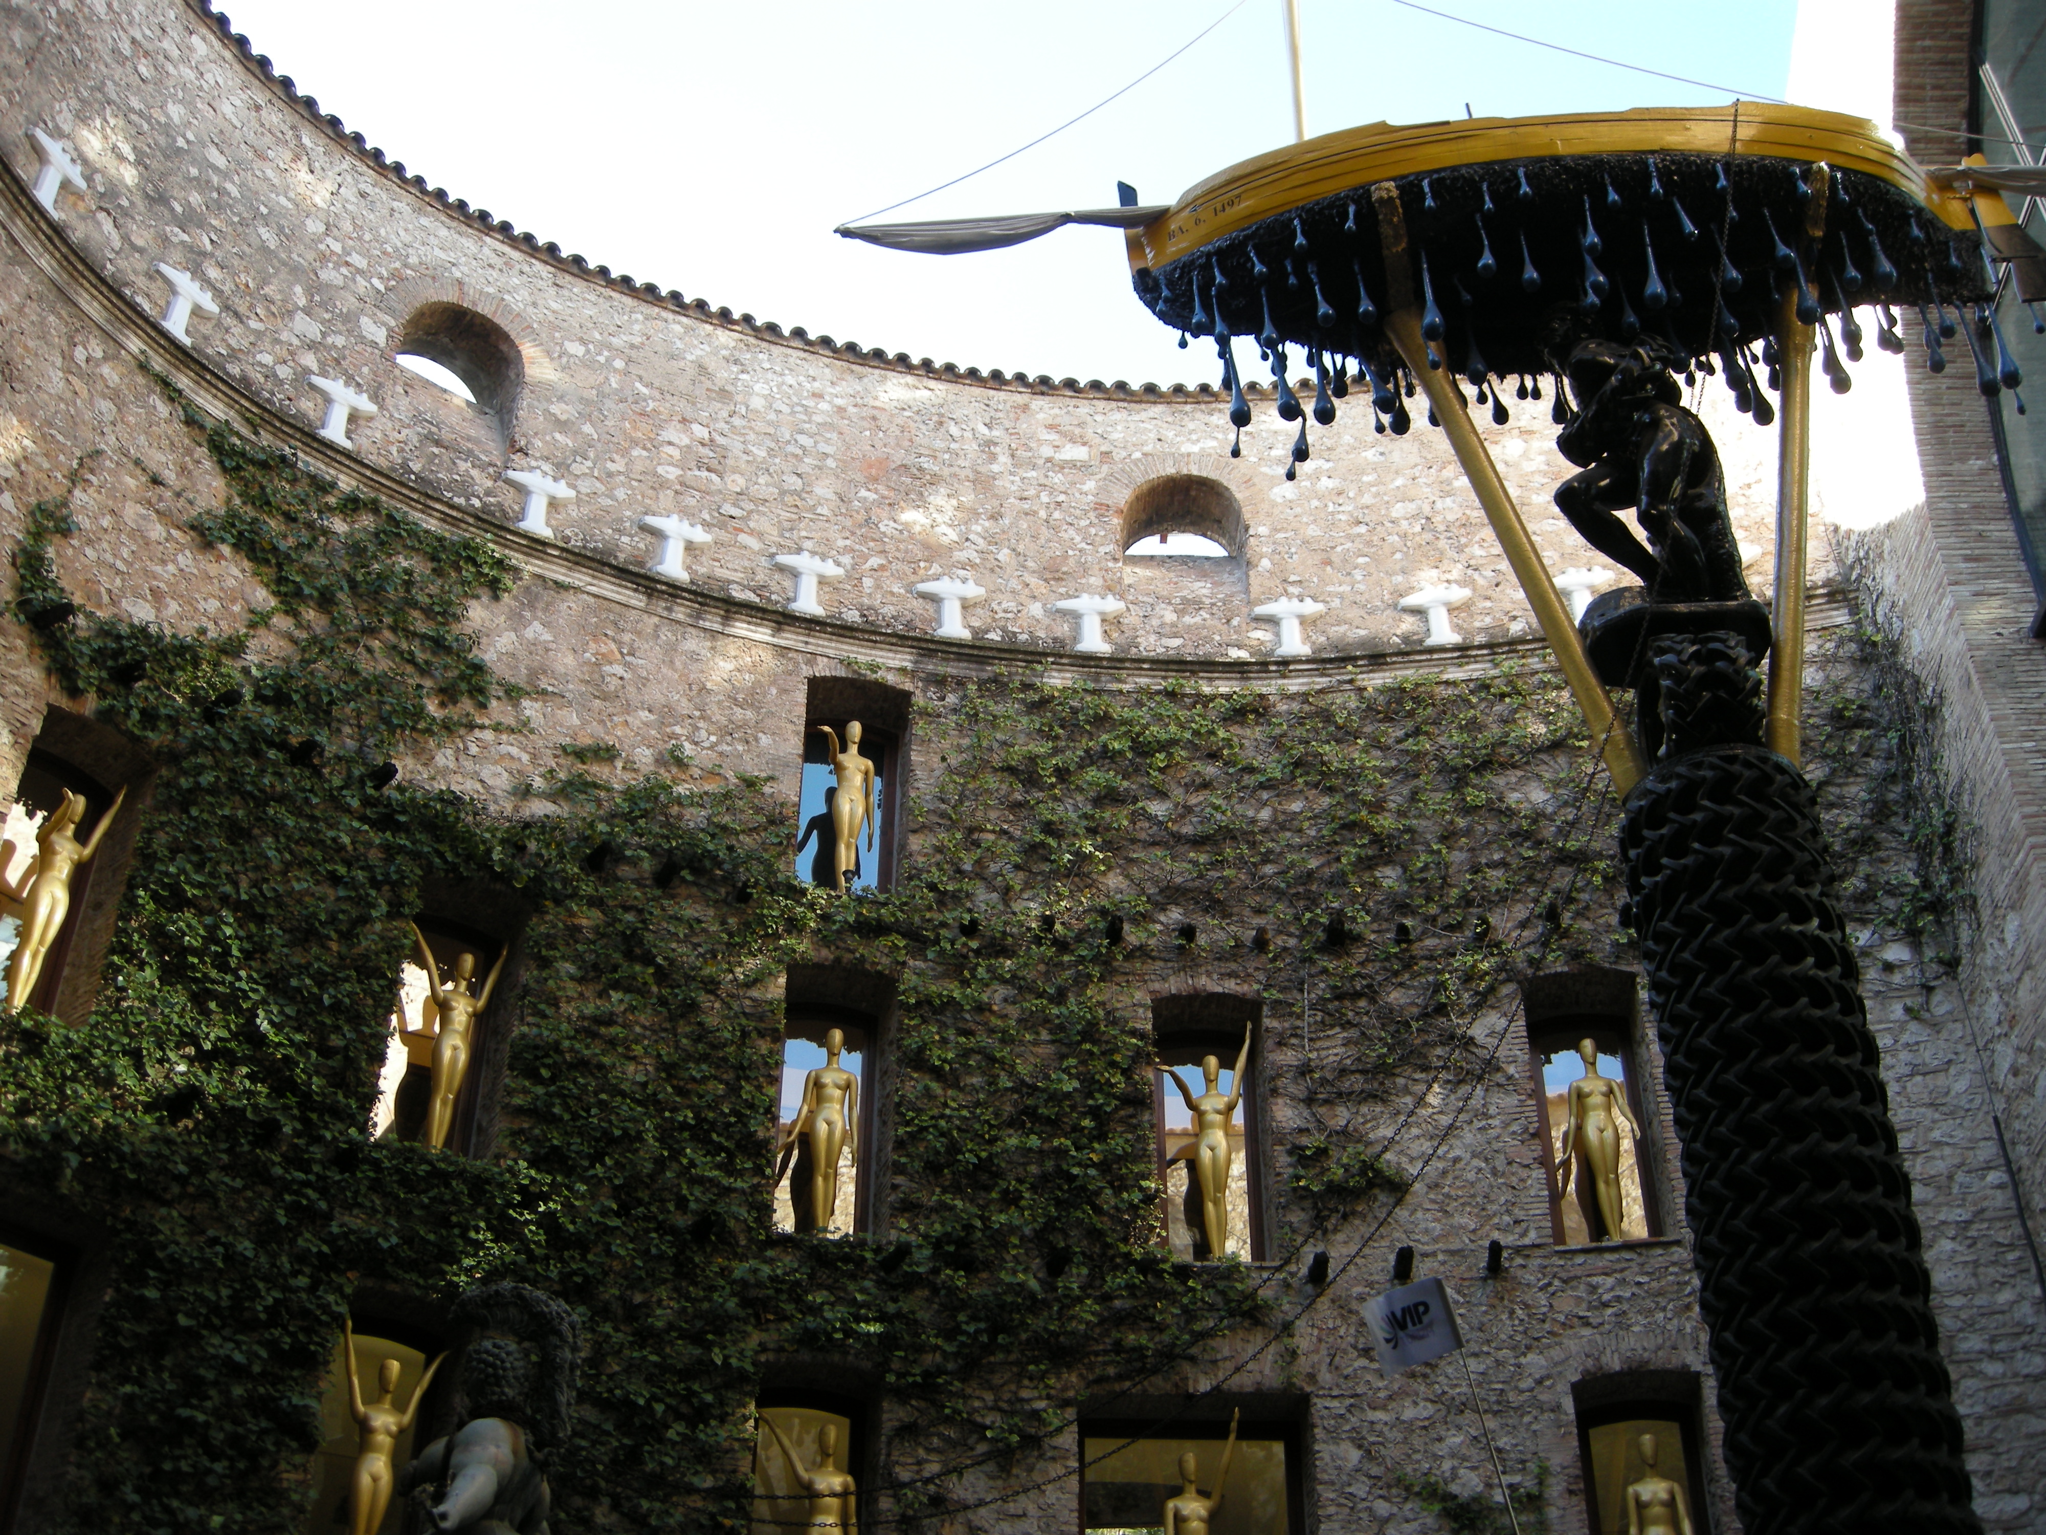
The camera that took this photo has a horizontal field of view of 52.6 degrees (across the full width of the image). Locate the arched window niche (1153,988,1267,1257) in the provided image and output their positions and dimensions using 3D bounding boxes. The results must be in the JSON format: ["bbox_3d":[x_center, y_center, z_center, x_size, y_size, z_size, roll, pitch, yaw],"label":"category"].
[{"bbox_3d":[1.492,2.964,16.628,0.880,2.270,0.550,1,-32,-1],"label":"arched window niche"}]

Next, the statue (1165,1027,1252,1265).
[{"bbox_3d":[1.481,2.959,16.306,0.720,2.010,0.360,0,-32,1],"label":"statue"}]

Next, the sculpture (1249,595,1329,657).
[{"bbox_3d":[2.411,-1.225,18.678,0.660,0.660,0.320,-1,-32,3],"label":"sculpture"}]

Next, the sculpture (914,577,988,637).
[{"bbox_3d":[-0.641,-1.384,18.477,0.660,0.660,0.320,7,-32,-11],"label":"sculpture"}]

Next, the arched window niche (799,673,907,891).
[{"bbox_3d":[-1.494,0.307,17.483,0.890,2.060,0.600,10,-33,-14],"label":"arched window niche"}]

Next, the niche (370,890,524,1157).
[{"bbox_3d":[-4.279,2.040,15.181,0.870,2.220,0.550,20,-37,-28],"label":"niche"}]

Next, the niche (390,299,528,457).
[{"bbox_3d":[-5.024,-3.195,17.851,1.150,1.500,0.750,25,-39,-34],"label":"niche"}]

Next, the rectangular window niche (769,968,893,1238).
[{"bbox_3d":[-1.449,2.710,15.989,0.890,2.180,0.600,10,-33,-14],"label":"rectangular window niche"}]

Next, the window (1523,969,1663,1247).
[{"bbox_3d":[4.506,2.717,16.230,0.900,2.280,0.550,-5,-32,10],"label":"window"}]

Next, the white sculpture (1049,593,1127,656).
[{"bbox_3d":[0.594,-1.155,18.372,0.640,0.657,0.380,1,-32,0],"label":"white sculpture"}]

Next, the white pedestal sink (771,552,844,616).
[{"bbox_3d":[-2.029,-1.671,19.287,0.710,0.670,0.420,11,-29,-19],"label":"white pedestal sink"}]

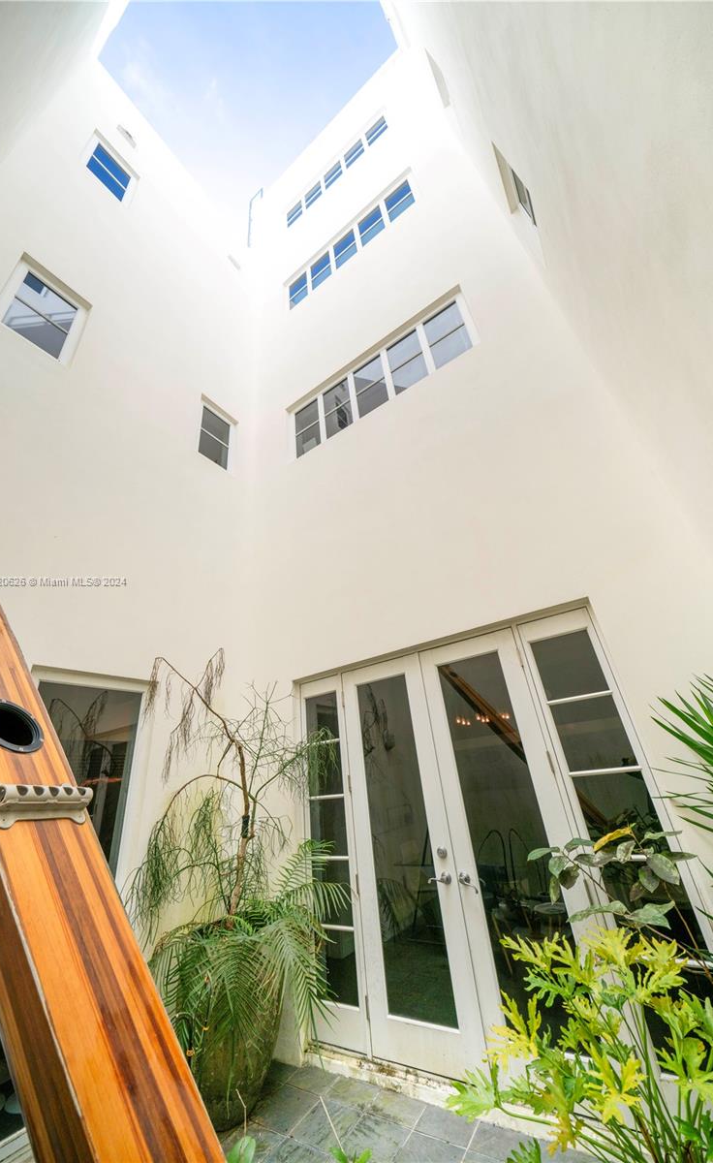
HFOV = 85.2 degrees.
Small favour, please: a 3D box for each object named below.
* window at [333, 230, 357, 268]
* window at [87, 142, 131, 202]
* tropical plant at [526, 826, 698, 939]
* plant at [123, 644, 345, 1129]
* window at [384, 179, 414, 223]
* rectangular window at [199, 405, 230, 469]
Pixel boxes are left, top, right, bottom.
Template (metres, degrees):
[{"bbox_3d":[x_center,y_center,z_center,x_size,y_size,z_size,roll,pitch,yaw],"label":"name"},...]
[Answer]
[{"bbox_3d":[-0.183,-5.389,6.288,0.420,0.750,0.080,-22,-31,28],"label":"window"},{"bbox_3d":[-3.313,-5.504,5.219,0.080,0.780,0.440,-22,-31,28],"label":"window"},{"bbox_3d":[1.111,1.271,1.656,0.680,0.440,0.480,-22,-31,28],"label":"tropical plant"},{"bbox_3d":[-0.801,1.776,2.821,1.300,2.840,1.050,-22,-31,28],"label":"plant"},{"bbox_3d":[0.645,-5.705,5.814,0.420,0.750,0.080,-22,-31,28],"label":"window"},{"bbox_3d":[-1.900,-1.934,5.221,0.080,0.860,0.450,-22,-31,28],"label":"rectangular window"}]

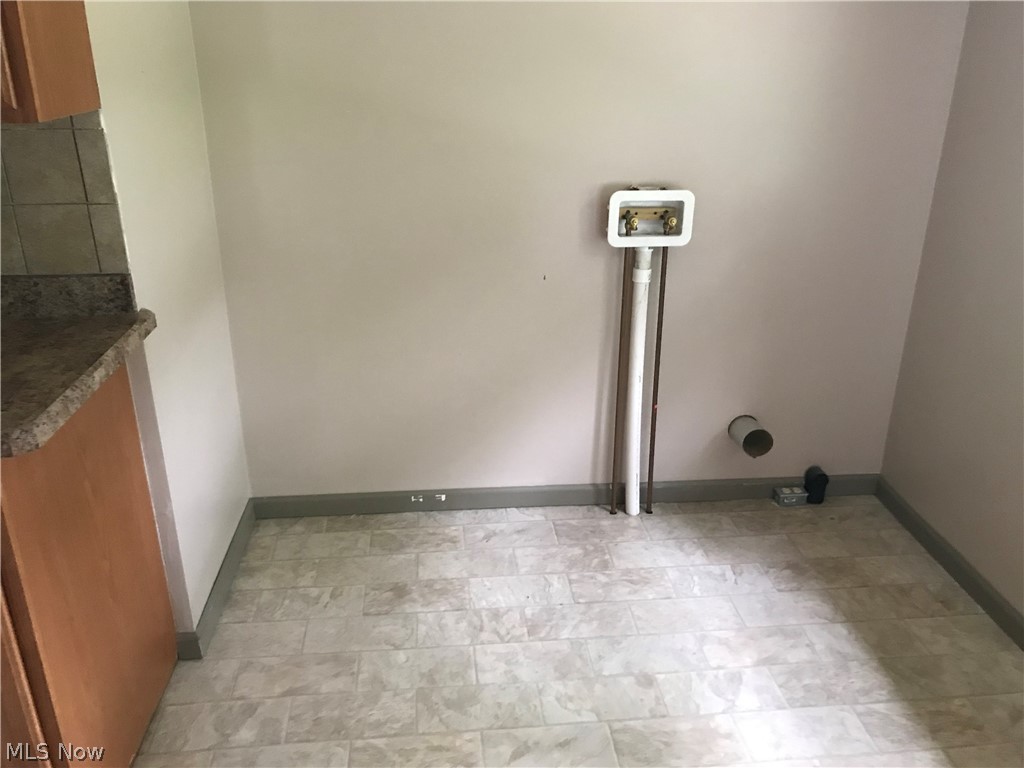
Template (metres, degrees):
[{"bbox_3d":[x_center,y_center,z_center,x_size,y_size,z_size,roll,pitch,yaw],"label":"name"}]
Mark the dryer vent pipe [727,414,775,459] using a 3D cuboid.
[{"bbox_3d":[0.781,0.170,2.708,0.100,0.100,0.120,-3,22,-8],"label":"dryer vent pipe"}]

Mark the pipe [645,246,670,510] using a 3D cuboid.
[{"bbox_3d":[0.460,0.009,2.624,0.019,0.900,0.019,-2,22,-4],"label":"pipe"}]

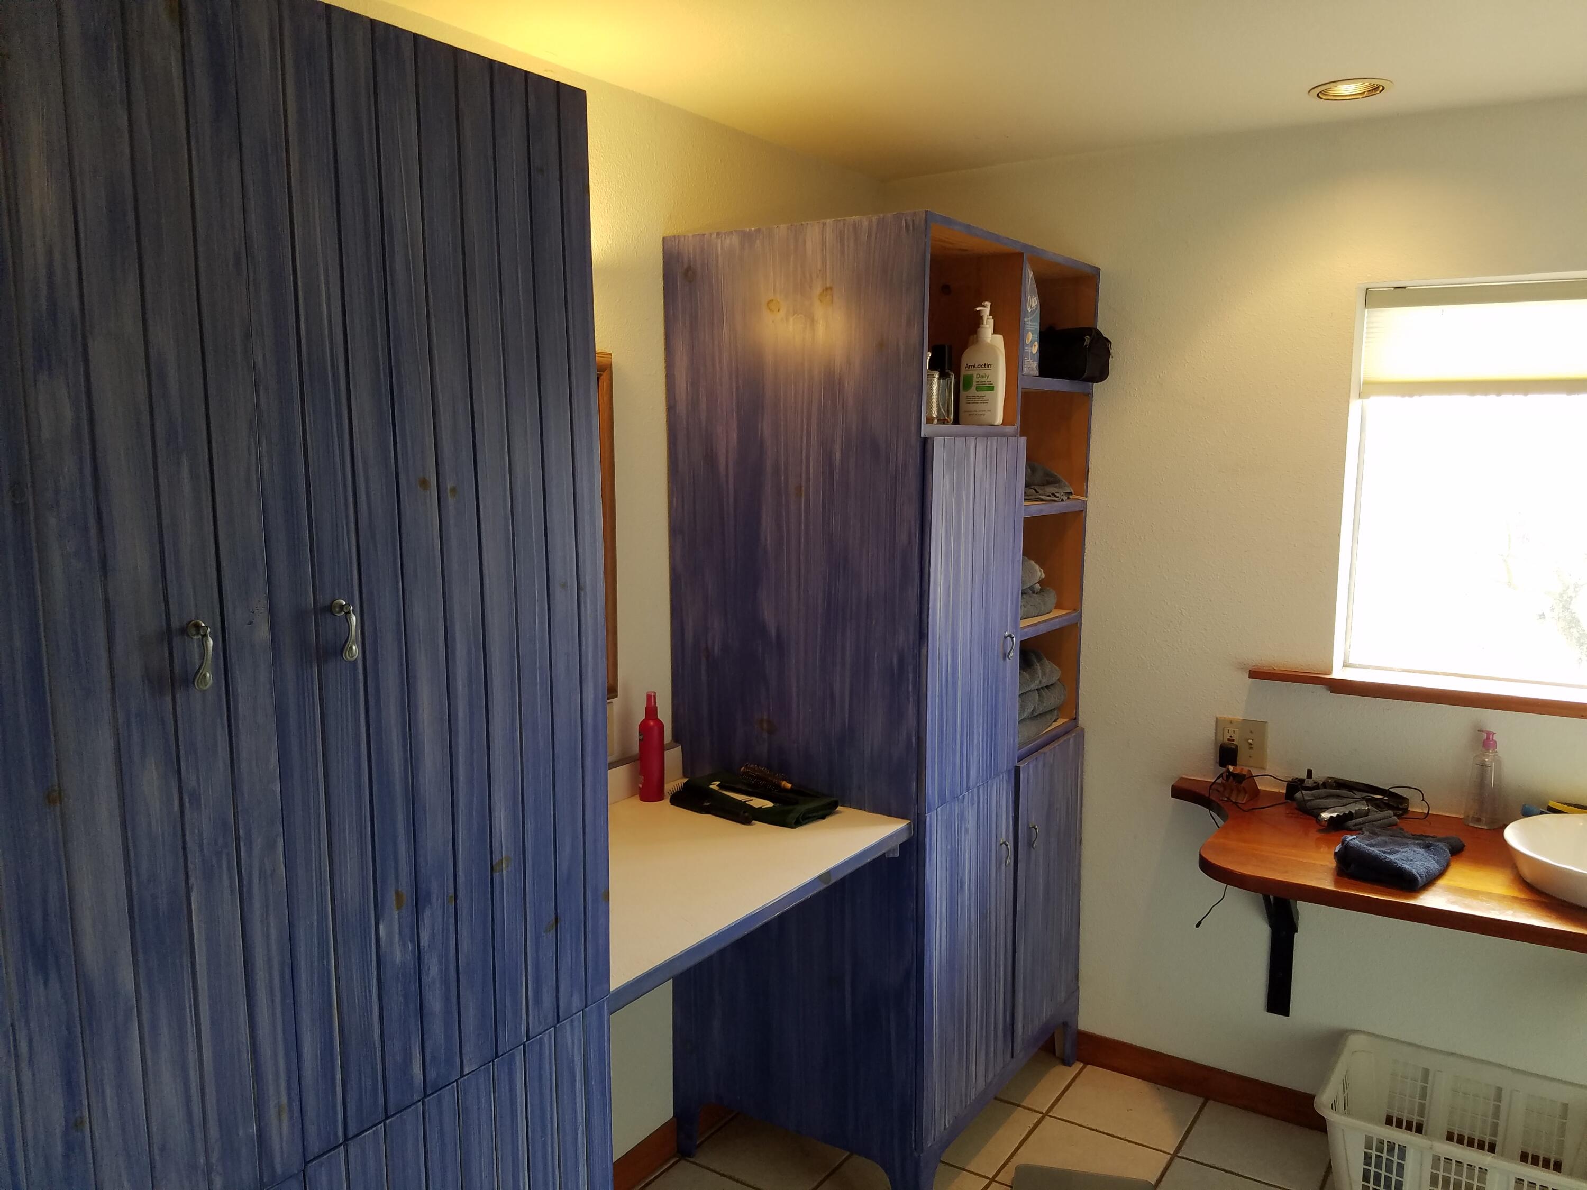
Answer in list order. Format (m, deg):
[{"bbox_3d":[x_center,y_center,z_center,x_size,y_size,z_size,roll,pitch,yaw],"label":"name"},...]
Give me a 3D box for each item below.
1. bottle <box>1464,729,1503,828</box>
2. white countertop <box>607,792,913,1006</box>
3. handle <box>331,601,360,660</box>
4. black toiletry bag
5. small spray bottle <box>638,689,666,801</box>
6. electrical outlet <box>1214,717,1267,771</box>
[{"bbox_3d":[1.488,0.393,2.555,0.046,0.210,0.066,-7,10,-42],"label":"bottle"},{"bbox_3d":[-0.257,0.481,2.102,0.583,0.029,0.888,5,9,33],"label":"white countertop"},{"bbox_3d":[-0.438,0.034,1.177,0.029,0.061,0.017,5,9,33],"label":"handle"},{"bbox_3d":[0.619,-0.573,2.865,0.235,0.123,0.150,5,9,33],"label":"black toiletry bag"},{"bbox_3d":[-0.293,0.308,2.447,0.053,0.226,0.053,-3,8,-22],"label":"small spray bottle"},{"bbox_3d":[1.071,0.357,2.855,0.116,0.115,0.010,5,9,33],"label":"electrical outlet"}]

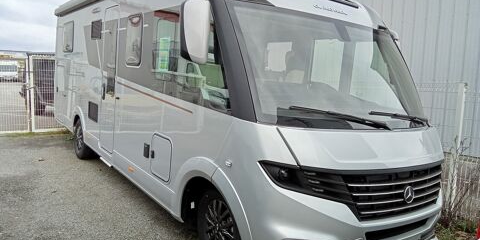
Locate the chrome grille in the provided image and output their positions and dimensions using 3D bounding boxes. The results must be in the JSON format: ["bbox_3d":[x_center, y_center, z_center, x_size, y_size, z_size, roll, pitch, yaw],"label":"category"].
[{"bbox_3d":[1.111,0.491,2.822,1.500,0.370,0.250,0,8,-34],"label":"chrome grille"}]

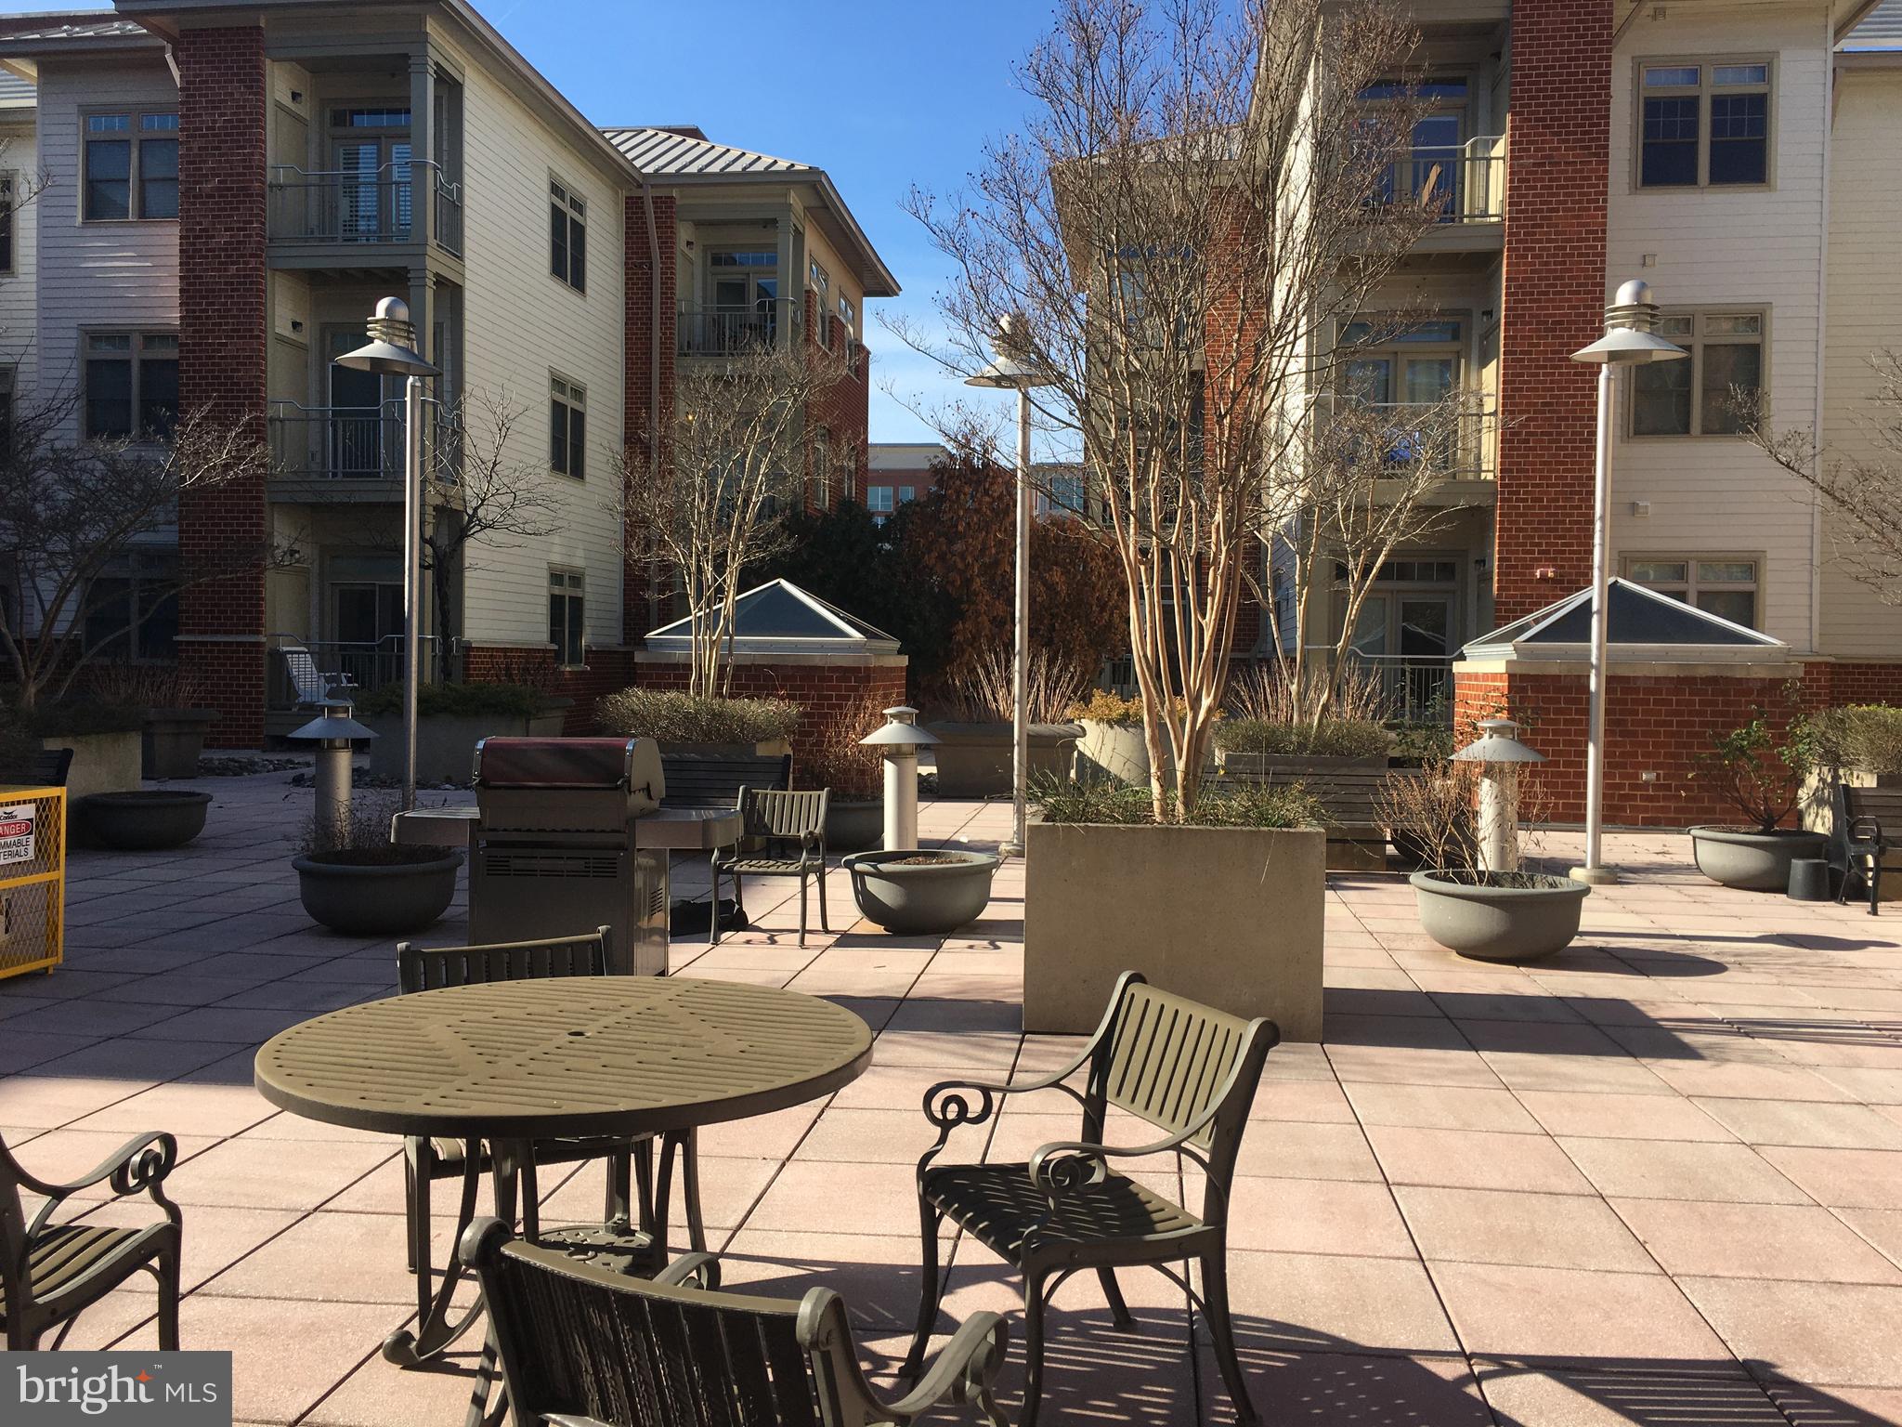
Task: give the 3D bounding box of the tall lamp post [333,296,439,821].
[{"bbox_3d":[-4.403,-1.059,12.591,0.860,4.380,1.000,1,2,7],"label":"tall lamp post"}]

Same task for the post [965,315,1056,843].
[{"bbox_3d":[0.522,-1.012,12.965,0.860,4.350,1.000,1,2,7],"label":"post"}]

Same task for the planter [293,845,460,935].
[{"bbox_3d":[-3.286,1.033,9.171,0.930,0.415,0.930,1,2,7],"label":"planter"}]

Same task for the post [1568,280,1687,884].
[{"bbox_3d":[4.875,-0.938,11.658,0.860,4.350,1.000,1,2,7],"label":"post"}]

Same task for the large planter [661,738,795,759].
[{"bbox_3d":[-2.143,0.677,13.809,1.220,0.880,1.200,1,2,7],"label":"large planter"}]

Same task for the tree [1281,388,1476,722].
[{"bbox_3d":[3.397,-1.216,12.850,1.900,2.850,1.800,1,2,7],"label":"tree"}]

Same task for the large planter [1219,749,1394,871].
[{"bbox_3d":[2.816,0.745,12.907,1.220,0.880,1.200,1,2,7],"label":"large planter"}]

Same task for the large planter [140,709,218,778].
[{"bbox_3d":[-10.538,0.375,21.084,1.250,0.930,1.150,1,2,7],"label":"large planter"}]

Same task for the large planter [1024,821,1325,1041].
[{"bbox_3d":[0.995,0.894,7.203,1.220,0.880,1.200,1,2,7],"label":"large planter"}]

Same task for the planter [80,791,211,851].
[{"bbox_3d":[-6.592,0.893,13.045,0.960,0.415,0.960,1,2,7],"label":"planter"}]

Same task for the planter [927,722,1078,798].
[{"bbox_3d":[0.712,0.547,19.176,1.850,0.880,1.050,1,2,7],"label":"planter"}]

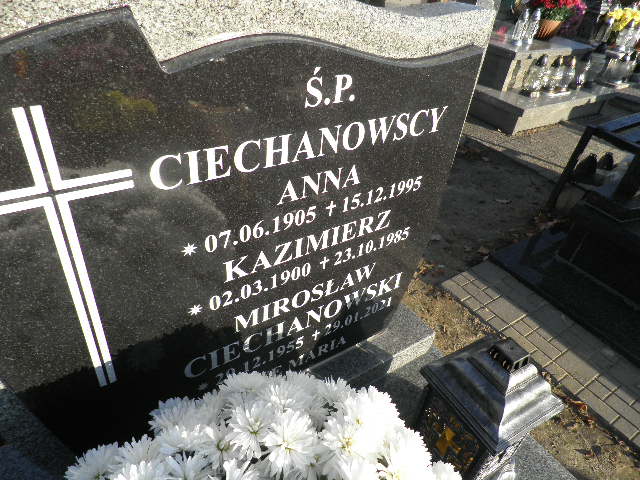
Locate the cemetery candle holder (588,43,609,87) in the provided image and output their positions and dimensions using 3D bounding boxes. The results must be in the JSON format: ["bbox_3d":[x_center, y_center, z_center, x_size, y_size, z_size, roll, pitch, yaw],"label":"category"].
[{"bbox_3d":[2.632,-1.644,4.196,0.135,0.345,0.135,-18,43,-29],"label":"cemetery candle holder"}]

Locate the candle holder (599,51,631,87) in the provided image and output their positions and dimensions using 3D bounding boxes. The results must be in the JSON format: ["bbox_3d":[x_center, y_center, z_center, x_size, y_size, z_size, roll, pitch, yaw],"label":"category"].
[{"bbox_3d":[2.849,-1.646,4.257,0.165,0.315,0.165,-18,43,-29],"label":"candle holder"}]

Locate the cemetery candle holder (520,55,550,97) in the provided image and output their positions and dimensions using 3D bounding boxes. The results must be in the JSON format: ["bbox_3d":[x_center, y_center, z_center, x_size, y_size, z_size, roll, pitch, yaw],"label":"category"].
[{"bbox_3d":[1.837,-1.374,3.725,0.125,0.325,0.125,-18,43,-29],"label":"cemetery candle holder"}]

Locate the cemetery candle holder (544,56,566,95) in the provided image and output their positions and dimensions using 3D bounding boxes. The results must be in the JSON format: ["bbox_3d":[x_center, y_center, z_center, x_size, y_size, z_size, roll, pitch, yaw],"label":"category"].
[{"bbox_3d":[2.054,-1.436,3.854,0.125,0.310,0.125,-18,43,-29],"label":"cemetery candle holder"}]

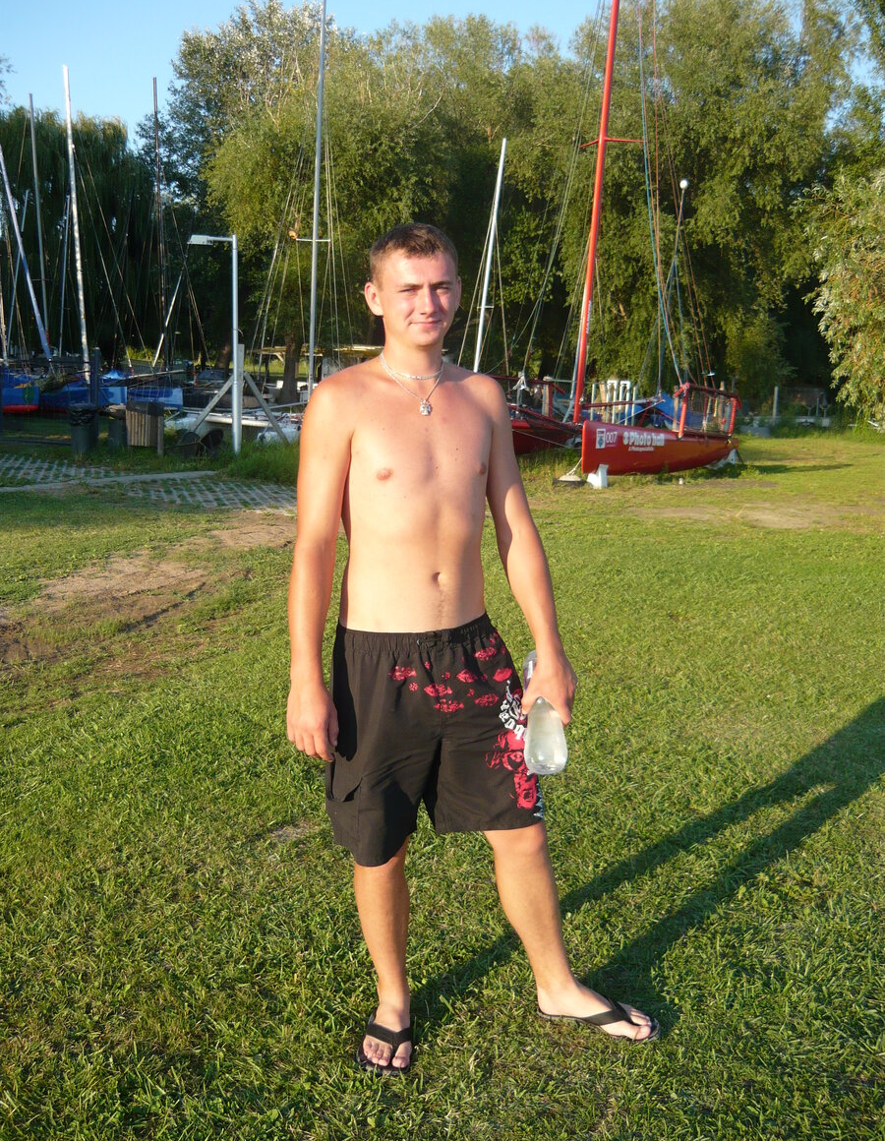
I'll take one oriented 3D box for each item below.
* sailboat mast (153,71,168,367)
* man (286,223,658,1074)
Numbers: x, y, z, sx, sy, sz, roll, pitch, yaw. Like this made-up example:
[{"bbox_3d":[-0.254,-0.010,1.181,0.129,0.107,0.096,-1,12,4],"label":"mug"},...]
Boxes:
[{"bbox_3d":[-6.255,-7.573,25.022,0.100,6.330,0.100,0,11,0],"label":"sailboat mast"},{"bbox_3d":[0.065,0.176,2.472,0.790,1.800,0.440,-3,12,-21],"label":"man"}]

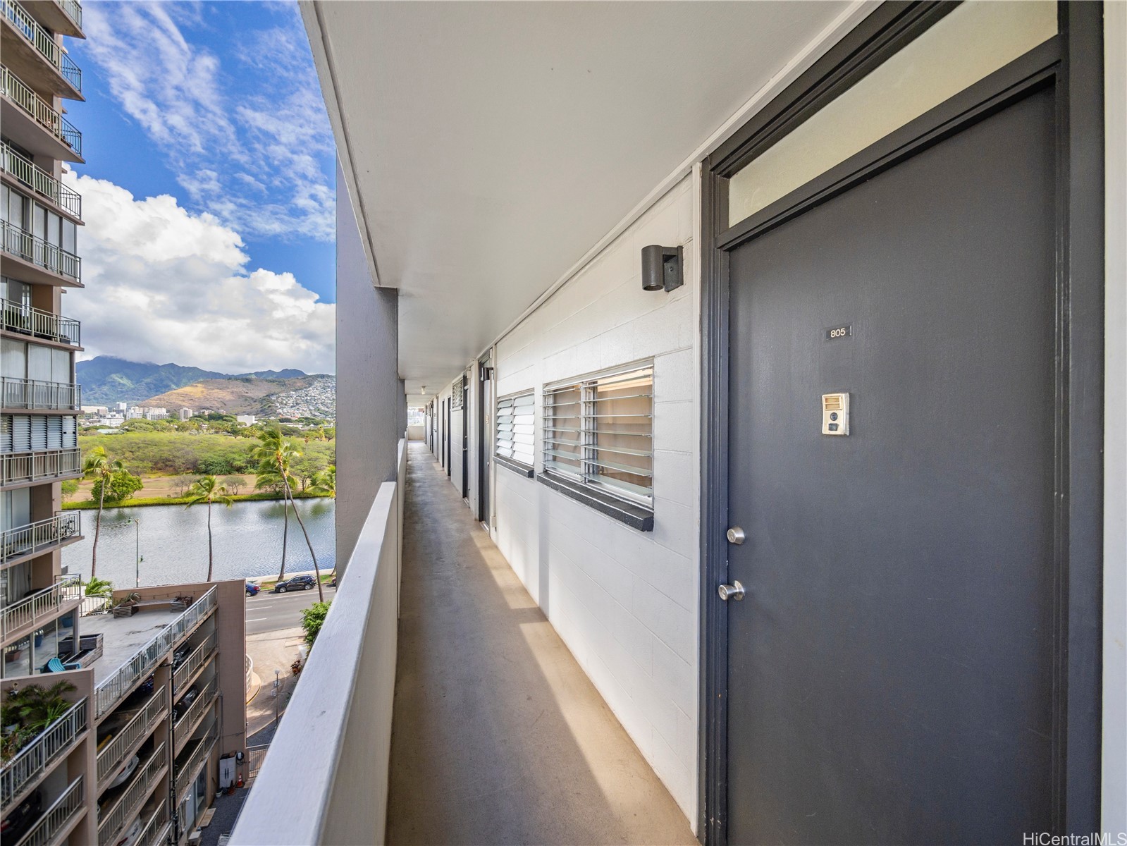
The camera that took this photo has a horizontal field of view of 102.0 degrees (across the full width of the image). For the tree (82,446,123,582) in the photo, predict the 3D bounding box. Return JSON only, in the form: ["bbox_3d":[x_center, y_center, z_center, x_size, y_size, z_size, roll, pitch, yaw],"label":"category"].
[{"bbox_3d":[-54.200,11.950,53.500,4.300,18.400,4.300,0,1,-20],"label":"tree"}]

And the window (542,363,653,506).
[{"bbox_3d":[0.146,0.054,2.836,0.100,0.680,1.740,0,1,-19],"label":"window"}]

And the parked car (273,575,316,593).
[{"bbox_3d":[-33.918,20.346,58.061,4.500,1.620,1.840,0,1,-20],"label":"parked car"}]

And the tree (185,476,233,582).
[{"bbox_3d":[-44.800,13.900,57.600,5.000,14.300,5.000,0,1,-20],"label":"tree"}]

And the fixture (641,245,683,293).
[{"bbox_3d":[0.383,-0.610,1.803,0.150,0.158,0.100,0,1,-19],"label":"fixture"}]

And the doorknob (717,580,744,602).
[{"bbox_3d":[0.583,0.586,1.576,0.068,0.066,0.066,0,1,-19],"label":"doorknob"}]

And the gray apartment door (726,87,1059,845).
[{"bbox_3d":[0.759,0.458,1.224,0.045,2.130,0.910,0,1,-19],"label":"gray apartment door"}]

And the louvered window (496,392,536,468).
[{"bbox_3d":[-0.499,0.037,4.750,0.100,0.680,1.740,0,1,-19],"label":"louvered window"}]

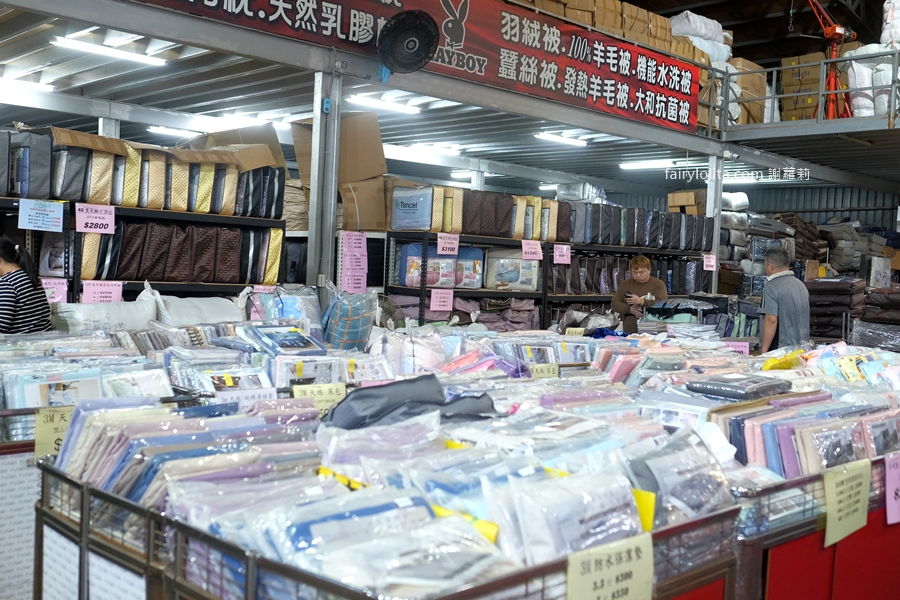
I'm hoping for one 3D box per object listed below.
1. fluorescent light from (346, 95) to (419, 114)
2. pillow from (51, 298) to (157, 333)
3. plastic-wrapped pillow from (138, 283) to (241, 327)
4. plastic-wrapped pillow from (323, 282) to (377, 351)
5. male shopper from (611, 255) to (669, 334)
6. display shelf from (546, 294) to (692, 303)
[{"bbox_3d":[-0.821,-2.407,10.800,1.180,0.080,0.120,0,3,-42],"label":"fluorescent light"},{"bbox_3d":[-2.284,0.141,5.750,0.630,0.280,0.360,0,3,-42],"label":"pillow"},{"bbox_3d":[-1.824,0.102,6.150,0.630,0.280,0.360,0,3,-42],"label":"plastic-wrapped pillow"},{"bbox_3d":[-0.655,0.127,5.700,0.340,0.430,0.240,2,3,-12],"label":"plastic-wrapped pillow"},{"bbox_3d":[1.724,0.347,8.133,0.520,1.520,0.420,3,3,12],"label":"male shopper"},{"bbox_3d":[1.985,-0.035,10.813,3.000,0.080,0.560,0,3,-42],"label":"display shelf"}]

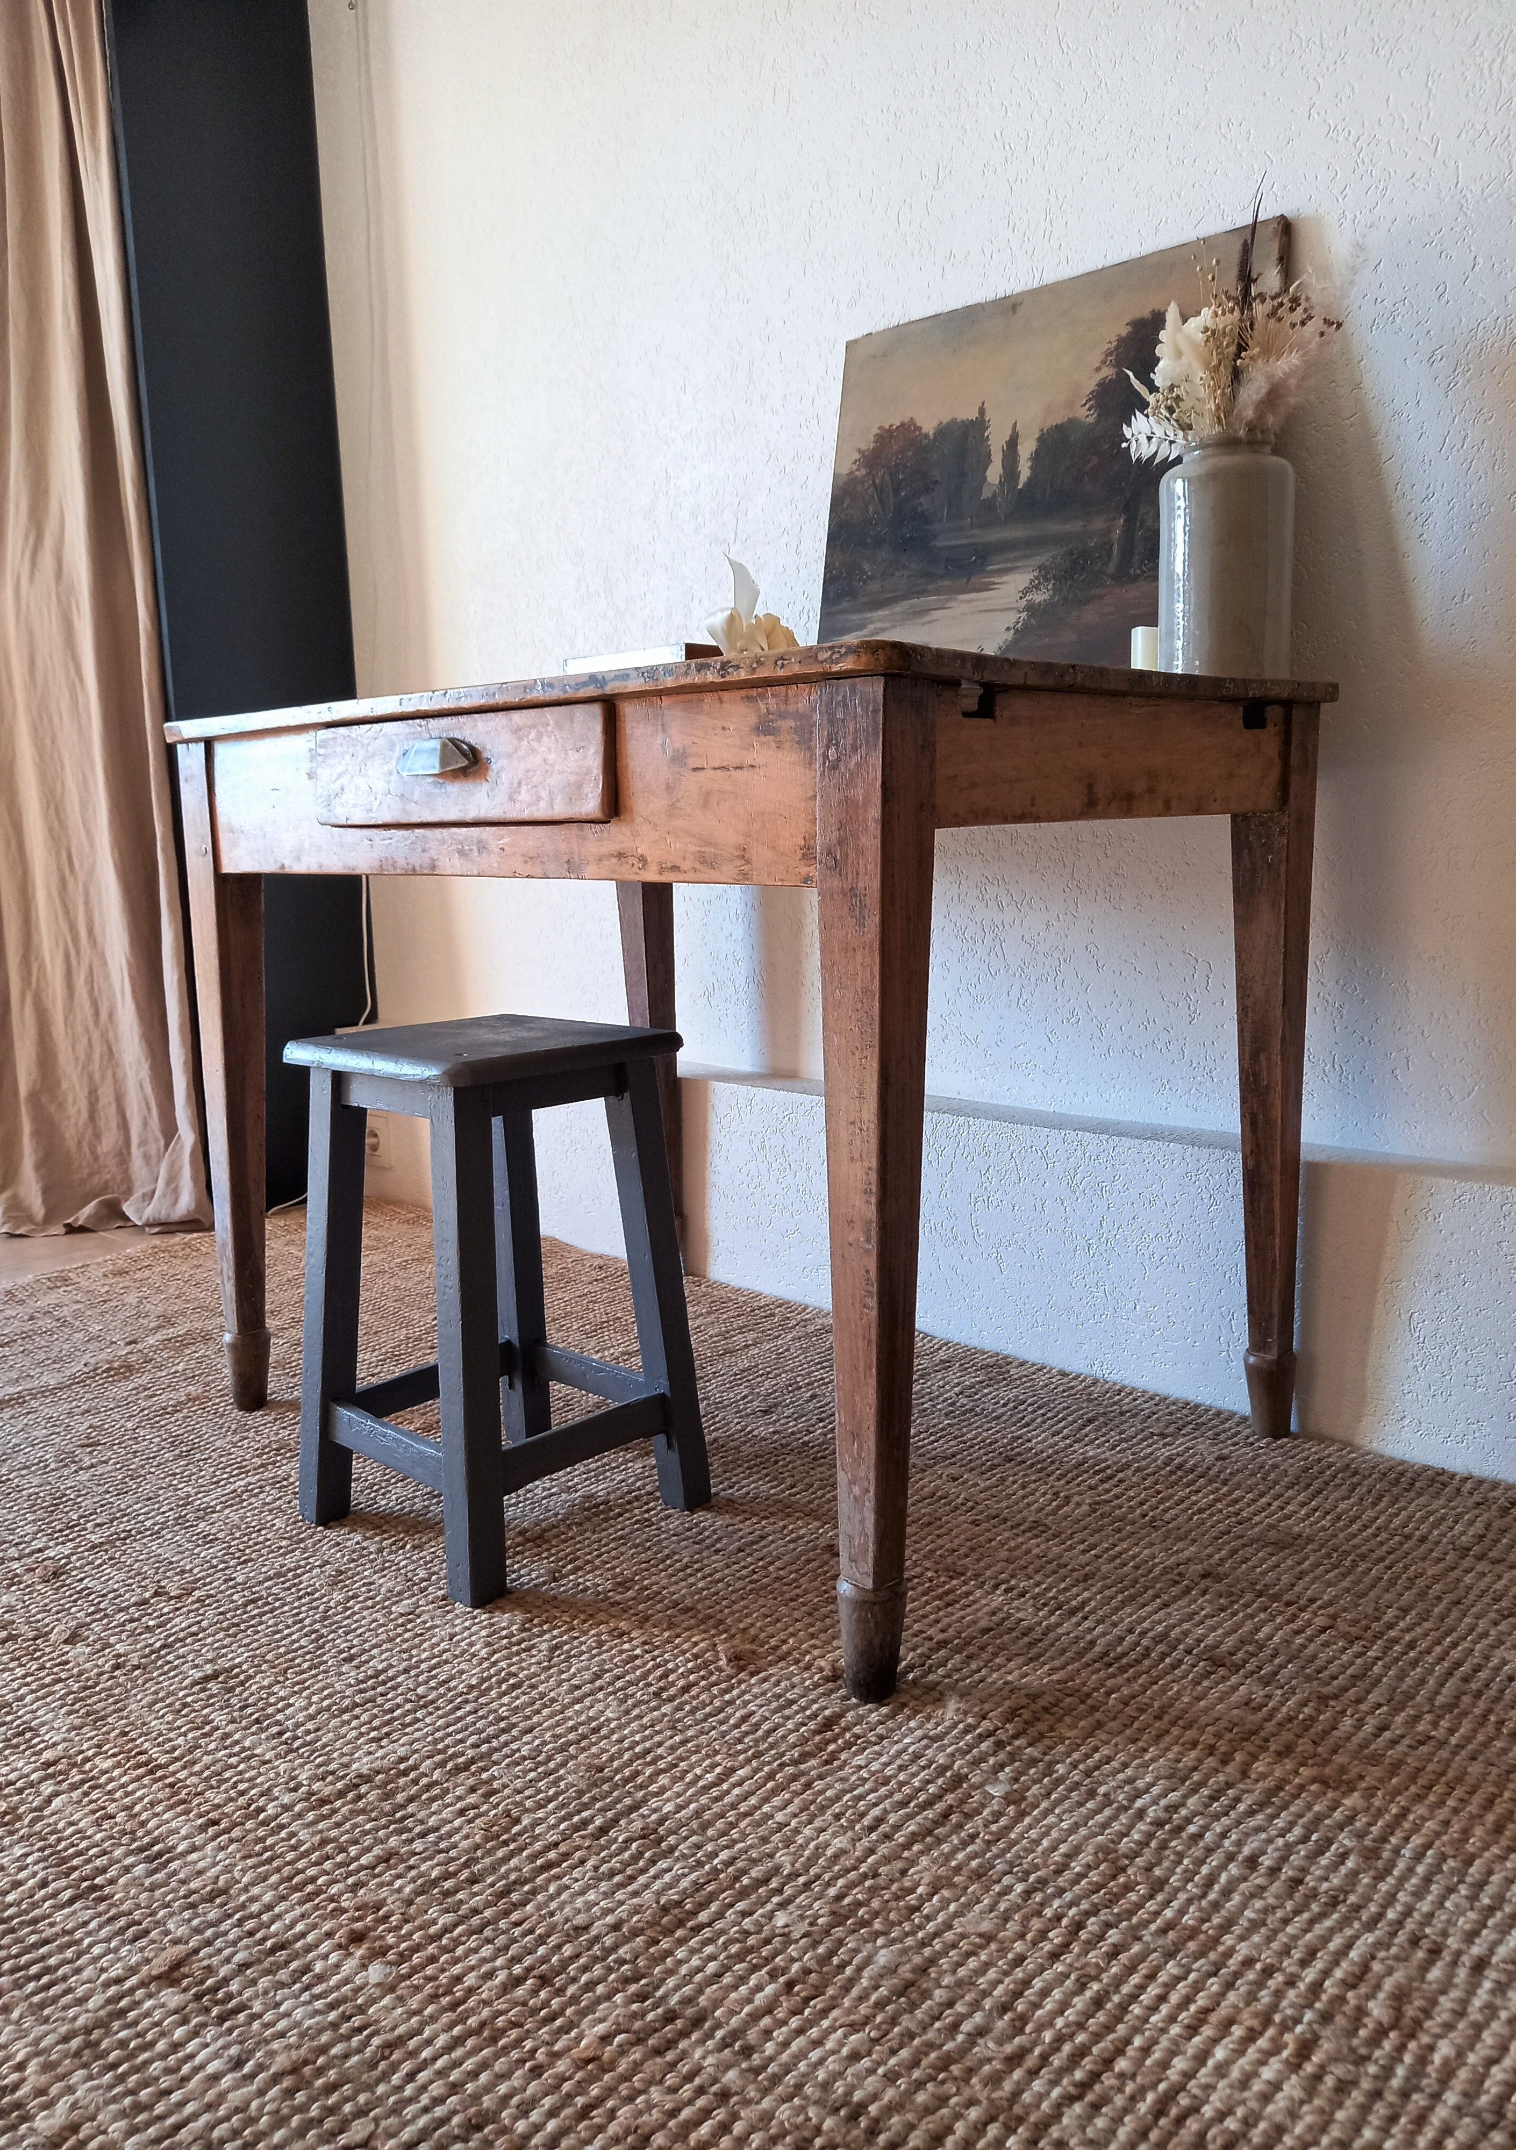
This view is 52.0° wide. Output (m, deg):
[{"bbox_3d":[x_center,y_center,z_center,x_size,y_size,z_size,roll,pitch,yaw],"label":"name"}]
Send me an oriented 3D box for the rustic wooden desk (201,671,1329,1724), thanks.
[{"bbox_3d":[-0.024,-0.004,1.658,0.971,0.760,0.722,8,13,43],"label":"rustic wooden desk"}]

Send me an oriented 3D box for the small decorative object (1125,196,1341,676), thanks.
[{"bbox_3d":[0.431,-0.577,1.433,0.173,0.424,0.163,8,13,43],"label":"small decorative object"}]

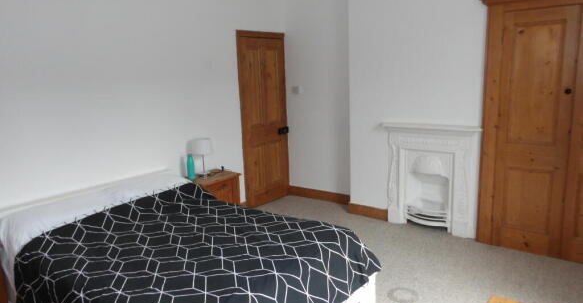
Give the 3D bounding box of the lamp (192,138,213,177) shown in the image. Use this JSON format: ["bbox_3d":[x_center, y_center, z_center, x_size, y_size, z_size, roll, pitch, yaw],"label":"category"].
[{"bbox_3d":[-0.871,0.072,3.960,0.180,0.385,0.180,-2,11,0],"label":"lamp"}]

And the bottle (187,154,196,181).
[{"bbox_3d":[-0.964,0.155,3.892,0.073,0.260,0.073,6,14,38],"label":"bottle"}]

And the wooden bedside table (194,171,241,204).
[{"bbox_3d":[-0.772,0.557,4.026,0.370,0.600,0.490,6,14,38],"label":"wooden bedside table"}]

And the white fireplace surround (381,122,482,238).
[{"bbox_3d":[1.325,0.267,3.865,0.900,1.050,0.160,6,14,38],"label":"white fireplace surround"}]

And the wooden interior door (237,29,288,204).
[{"bbox_3d":[-0.324,-0.363,4.832,0.070,2.050,0.800,6,14,38],"label":"wooden interior door"}]

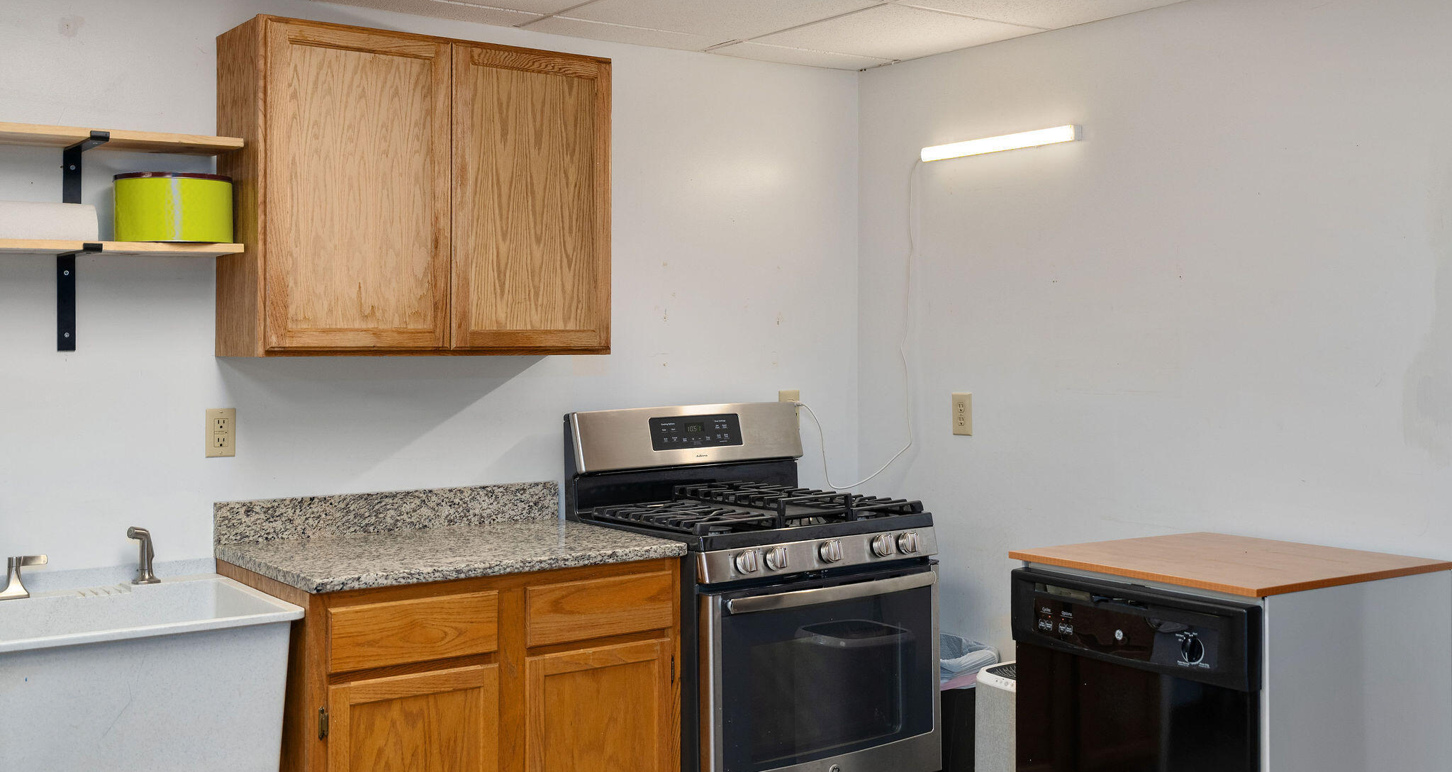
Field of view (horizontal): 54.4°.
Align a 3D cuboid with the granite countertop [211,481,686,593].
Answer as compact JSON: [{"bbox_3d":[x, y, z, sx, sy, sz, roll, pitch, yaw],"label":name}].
[{"bbox_3d":[-0.668,0.346,3.418,0.926,0.131,0.651,-2,3,-36],"label":"granite countertop"}]

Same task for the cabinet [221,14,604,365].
[{"bbox_3d":[-0.755,-0.459,3.517,0.916,0.759,0.329,-2,3,-36],"label":"cabinet"}]

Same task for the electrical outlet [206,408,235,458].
[{"bbox_3d":[-1.217,0.114,3.405,0.071,0.116,0.007,-2,3,-36],"label":"electrical outlet"}]

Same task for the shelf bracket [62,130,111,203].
[{"bbox_3d":[-1.402,-0.425,3.094,0.038,0.228,0.253,-2,3,-36],"label":"shelf bracket"}]

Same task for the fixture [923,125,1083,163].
[{"bbox_3d":[0.783,-0.695,4.066,0.034,0.040,0.585,-2,3,-36],"label":"fixture"}]

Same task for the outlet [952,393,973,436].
[{"bbox_3d":[0.708,0.087,4.231,0.006,0.126,0.079,-2,3,-36],"label":"outlet"}]

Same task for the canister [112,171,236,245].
[{"bbox_3d":[-1.249,-0.396,3.199,0.248,0.146,0.248,-2,3,-36],"label":"canister"}]

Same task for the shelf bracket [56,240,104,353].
[{"bbox_3d":[-1.417,-0.189,3.094,0.038,0.228,0.253,-2,3,-36],"label":"shelf bracket"}]

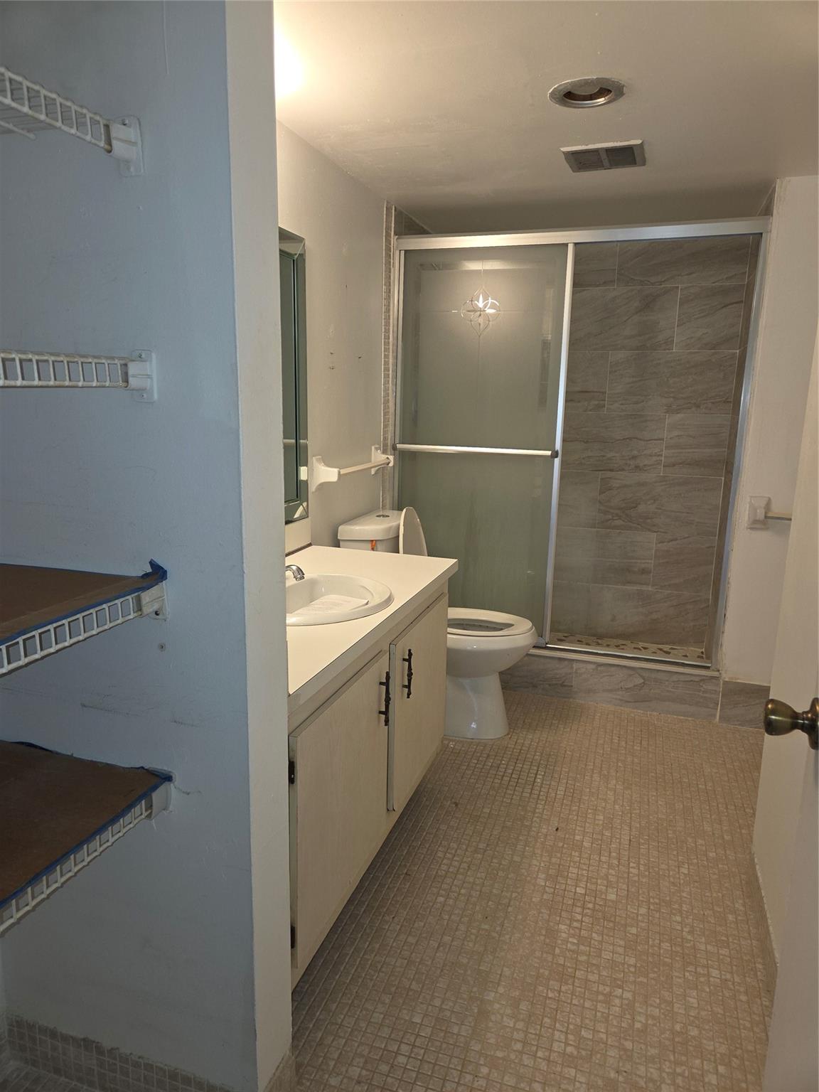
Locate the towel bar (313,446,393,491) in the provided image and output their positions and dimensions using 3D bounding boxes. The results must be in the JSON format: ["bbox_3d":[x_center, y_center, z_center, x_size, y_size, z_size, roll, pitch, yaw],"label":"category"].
[{"bbox_3d":[-0.201,-0.318,2.909,0.088,0.125,0.660,5,13,18],"label":"towel bar"}]

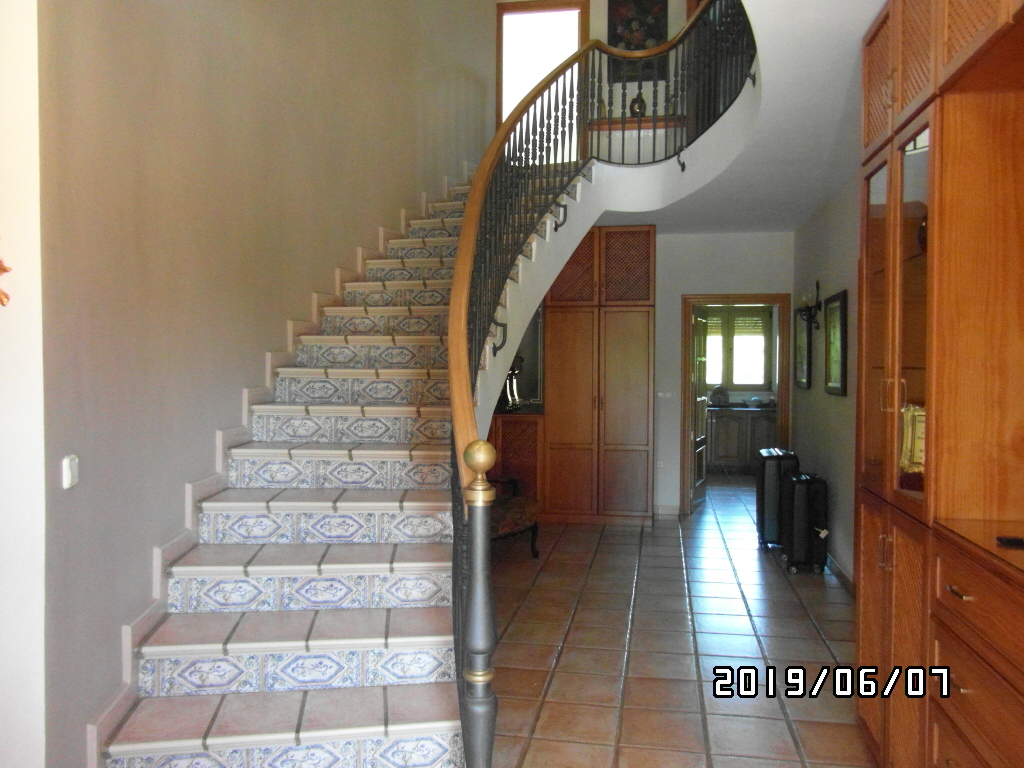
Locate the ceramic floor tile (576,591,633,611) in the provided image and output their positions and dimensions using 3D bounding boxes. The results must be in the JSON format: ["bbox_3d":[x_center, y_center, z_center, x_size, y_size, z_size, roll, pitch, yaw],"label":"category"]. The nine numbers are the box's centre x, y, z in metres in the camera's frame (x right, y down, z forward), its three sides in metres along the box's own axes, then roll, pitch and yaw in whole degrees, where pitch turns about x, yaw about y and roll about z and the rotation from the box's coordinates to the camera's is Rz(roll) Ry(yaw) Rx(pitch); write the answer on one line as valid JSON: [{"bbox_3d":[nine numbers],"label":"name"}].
[{"bbox_3d":[0.569,1.326,4.322,0.315,0.014,0.300,0,1,10],"label":"ceramic floor tile"}]

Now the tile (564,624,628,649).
[{"bbox_3d":[0.453,1.345,3.745,0.314,0.012,0.297,0,2,10],"label":"tile"}]

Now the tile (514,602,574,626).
[{"bbox_3d":[0.188,1.337,4.094,0.306,0.012,0.300,0,1,10],"label":"tile"}]

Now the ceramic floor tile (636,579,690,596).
[{"bbox_3d":[0.970,1.322,4.585,0.314,0.012,0.297,0,2,10],"label":"ceramic floor tile"}]

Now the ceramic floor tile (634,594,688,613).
[{"bbox_3d":[0.906,1.335,4.296,0.306,0.012,0.300,0,1,10],"label":"ceramic floor tile"}]

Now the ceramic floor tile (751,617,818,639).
[{"bbox_3d":[1.494,1.338,3.876,0.315,0.014,0.300,0,1,10],"label":"ceramic floor tile"}]

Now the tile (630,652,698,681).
[{"bbox_3d":[0.718,1.354,3.401,0.314,0.012,0.297,0,2,10],"label":"tile"}]

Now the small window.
[{"bbox_3d":[3.104,-0.491,10.121,1.140,1.190,0.100,0,1,10],"label":"small window"}]

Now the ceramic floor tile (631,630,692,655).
[{"bbox_3d":[0.774,1.341,3.677,0.315,0.014,0.300,0,1,10],"label":"ceramic floor tile"}]

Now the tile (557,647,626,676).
[{"bbox_3d":[0.384,1.346,3.429,0.315,0.014,0.300,0,1,10],"label":"tile"}]

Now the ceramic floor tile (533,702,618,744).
[{"bbox_3d":[0.267,1.367,2.857,0.306,0.012,0.300,0,1,10],"label":"ceramic floor tile"}]

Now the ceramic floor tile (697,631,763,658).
[{"bbox_3d":[1.110,1.351,3.655,0.306,0.012,0.300,0,1,10],"label":"ceramic floor tile"}]

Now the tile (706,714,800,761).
[{"bbox_3d":[0.921,1.372,2.761,0.314,0.012,0.297,0,2,10],"label":"tile"}]

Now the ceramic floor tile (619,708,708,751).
[{"bbox_3d":[0.589,1.360,2.784,0.315,0.014,0.300,0,1,10],"label":"ceramic floor tile"}]

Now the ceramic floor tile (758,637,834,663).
[{"bbox_3d":[1.432,1.344,3.578,0.315,0.014,0.300,0,1,10],"label":"ceramic floor tile"}]

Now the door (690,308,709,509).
[{"bbox_3d":[1.961,0.242,7.394,0.040,2.030,0.820,1,2,24],"label":"door"}]

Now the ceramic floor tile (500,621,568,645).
[{"bbox_3d":[0.125,1.343,3.793,0.314,0.012,0.297,0,2,10],"label":"ceramic floor tile"}]

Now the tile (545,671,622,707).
[{"bbox_3d":[0.327,1.361,3.153,0.314,0.012,0.297,0,2,10],"label":"tile"}]

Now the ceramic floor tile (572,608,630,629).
[{"bbox_3d":[0.516,1.339,4.046,0.306,0.012,0.300,0,1,10],"label":"ceramic floor tile"}]

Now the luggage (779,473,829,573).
[{"bbox_3d":[2.097,0.982,5.120,0.250,0.645,0.440,0,1,12],"label":"luggage"}]

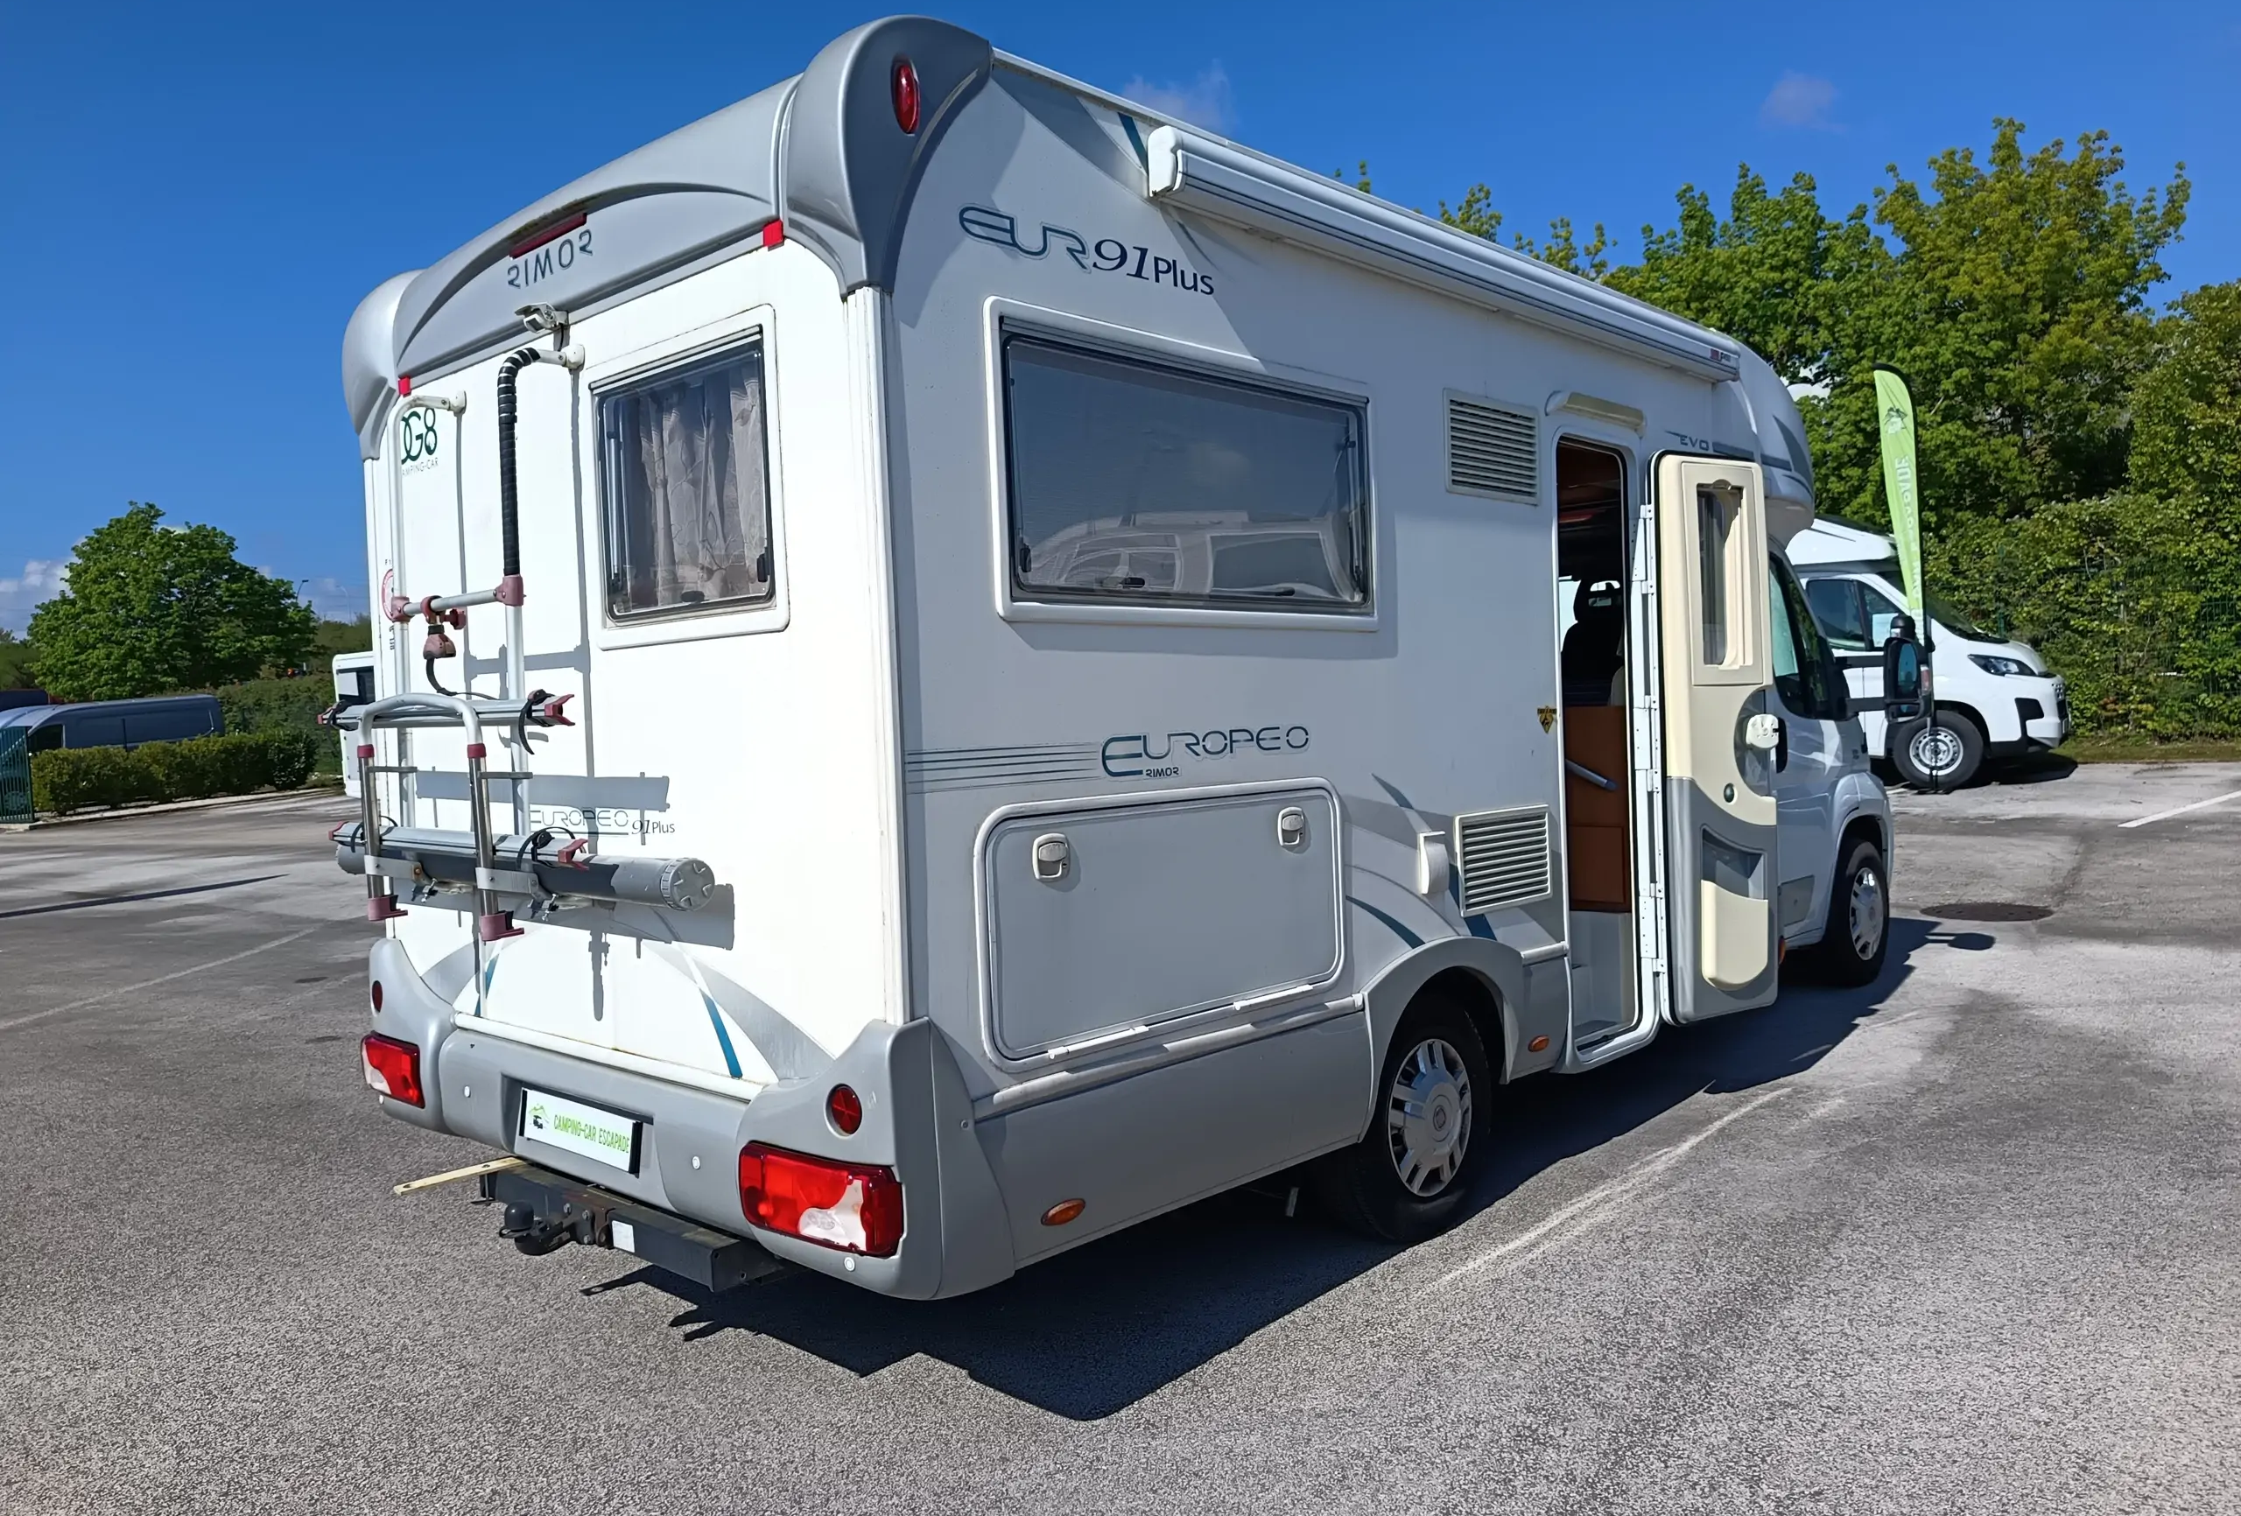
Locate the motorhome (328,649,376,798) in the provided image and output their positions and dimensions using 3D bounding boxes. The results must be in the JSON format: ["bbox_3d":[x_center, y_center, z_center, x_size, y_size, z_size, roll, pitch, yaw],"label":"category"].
[{"bbox_3d":[-9.631,-0.499,24.546,6.900,2.850,2.300,-1,3,41],"label":"motorhome"}]

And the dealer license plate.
[{"bbox_3d":[-1.163,0.807,3.347,0.515,0.110,0.015,0,-6,44],"label":"dealer license plate"}]

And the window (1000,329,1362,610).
[{"bbox_3d":[0.196,-0.592,3.434,0.050,0.532,1.239,-1,2,43],"label":"window"}]

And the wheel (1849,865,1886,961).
[{"bbox_3d":[3.337,0.710,7.075,0.170,0.420,0.420,-1,2,43],"label":"wheel"}]

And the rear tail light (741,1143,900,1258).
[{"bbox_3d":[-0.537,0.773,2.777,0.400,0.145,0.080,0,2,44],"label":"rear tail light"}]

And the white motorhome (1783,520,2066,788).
[{"bbox_3d":[5.840,-1.050,14.950,5.600,2.600,2.050,-1,3,41],"label":"white motorhome"}]

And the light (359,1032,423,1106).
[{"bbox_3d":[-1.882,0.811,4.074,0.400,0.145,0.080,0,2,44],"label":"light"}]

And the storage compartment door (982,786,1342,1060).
[{"bbox_3d":[0.134,0.333,3.336,0.050,0.515,1.164,-1,2,43],"label":"storage compartment door"}]

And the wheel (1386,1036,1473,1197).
[{"bbox_3d":[0.751,0.916,3.990,0.130,0.410,0.410,0,2,44],"label":"wheel"}]

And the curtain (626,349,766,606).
[{"bbox_3d":[-0.913,-0.596,3.328,0.560,0.530,0.080,-1,2,43],"label":"curtain"}]

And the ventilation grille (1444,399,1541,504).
[{"bbox_3d":[0.975,-0.799,4.028,0.030,0.258,0.455,0,2,44],"label":"ventilation grille"}]

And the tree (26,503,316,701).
[{"bbox_3d":[-23.200,-2.760,38.000,6.300,7.000,6.300,-4,2,-31],"label":"tree"}]

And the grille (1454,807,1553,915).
[{"bbox_3d":[1.087,0.281,4.353,0.040,0.262,0.498,-1,2,43],"label":"grille"}]

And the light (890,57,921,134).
[{"bbox_3d":[-0.355,-1.097,2.579,0.050,0.125,0.040,-2,2,-11],"label":"light"}]

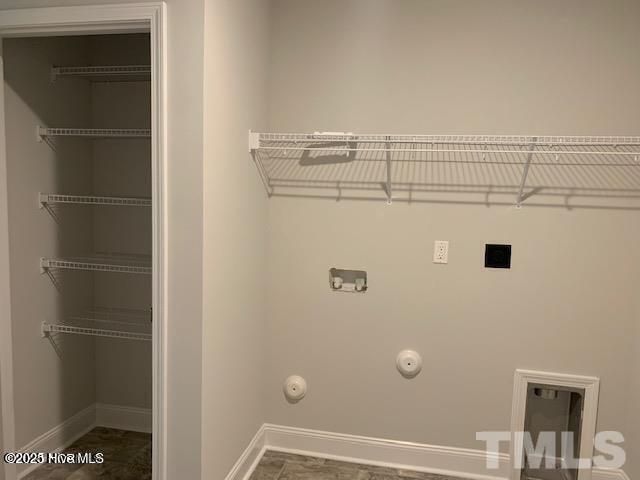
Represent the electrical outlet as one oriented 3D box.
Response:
[{"bbox_3d":[0.612,0.061,2.430,0.071,0.115,0.010,3,5,12],"label":"electrical outlet"}]

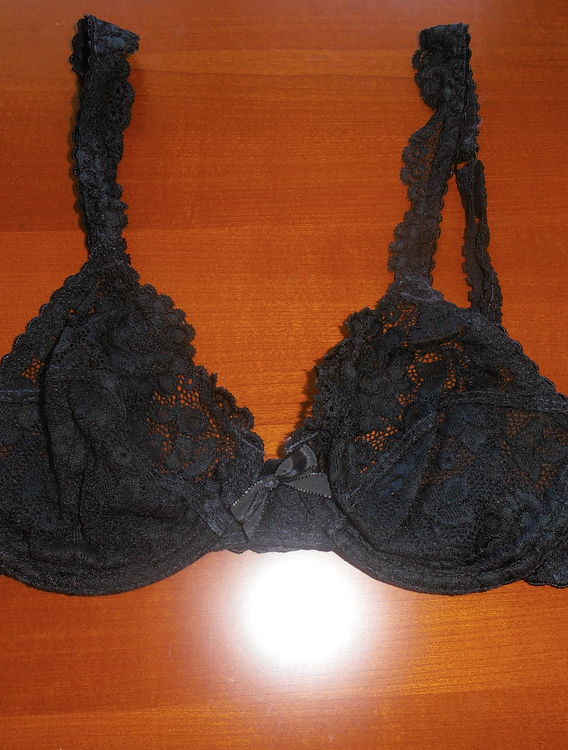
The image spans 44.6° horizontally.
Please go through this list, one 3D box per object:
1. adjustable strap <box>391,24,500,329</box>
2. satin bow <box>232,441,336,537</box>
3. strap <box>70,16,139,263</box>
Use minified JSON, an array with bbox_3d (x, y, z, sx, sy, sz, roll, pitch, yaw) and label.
[{"bbox_3d":[0.085,-0.120,0.384,0.057,0.020,0.197,2,69,2],"label":"adjustable strap"},{"bbox_3d":[-0.001,0.053,0.319,0.047,0.011,0.043,0,69,1],"label":"satin bow"},{"bbox_3d":[-0.105,-0.140,0.395,0.040,0.018,0.174,-3,69,0],"label":"strap"}]

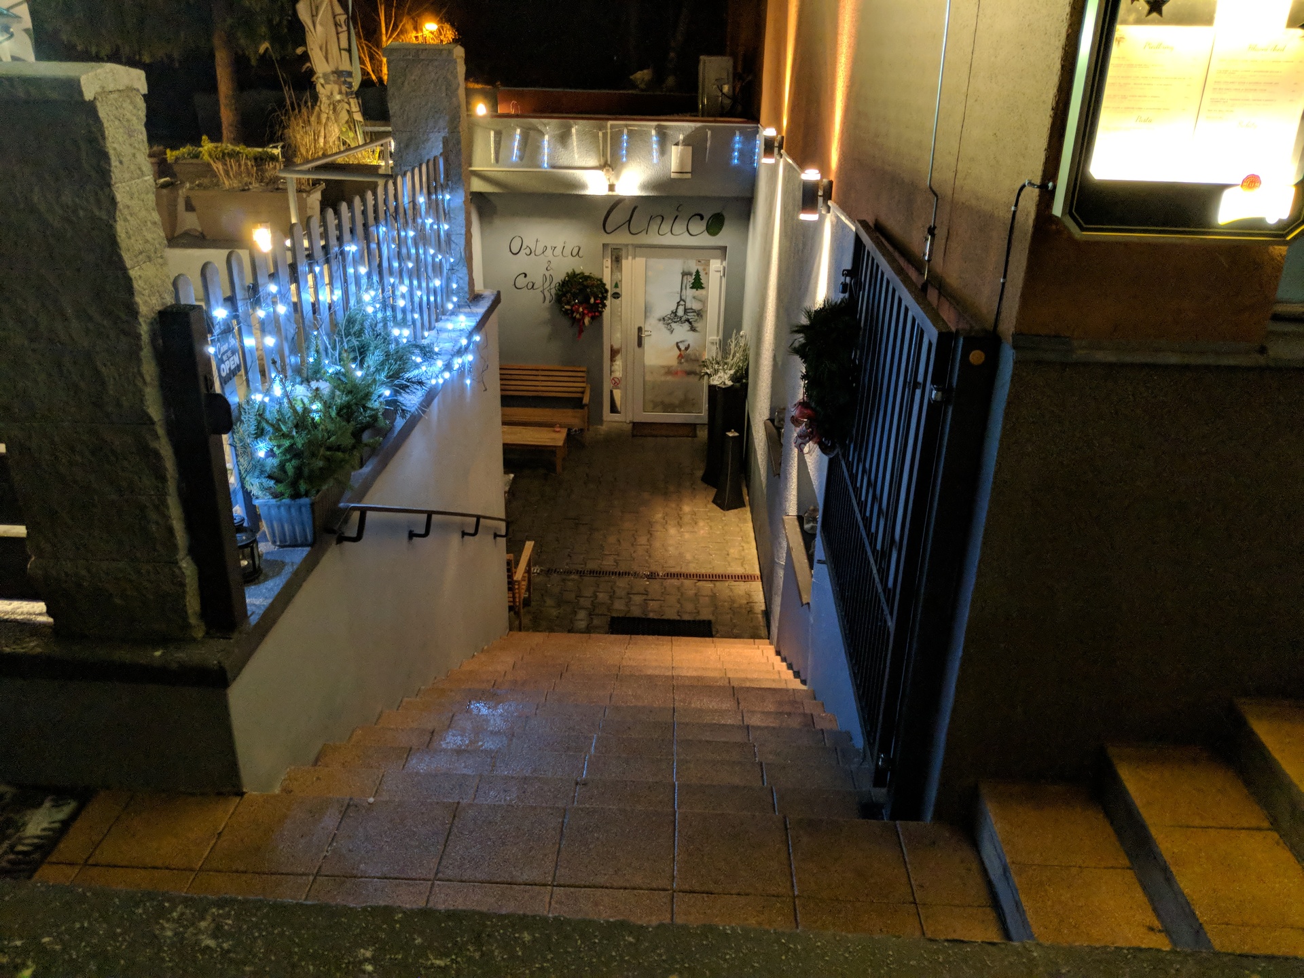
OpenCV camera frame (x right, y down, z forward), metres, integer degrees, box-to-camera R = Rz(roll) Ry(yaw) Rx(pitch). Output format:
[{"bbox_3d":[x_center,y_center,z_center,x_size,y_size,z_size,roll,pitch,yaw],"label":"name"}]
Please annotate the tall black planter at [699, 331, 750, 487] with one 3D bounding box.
[{"bbox_3d":[0.755,-0.806,10.382,0.390,1.600,0.390,-11,26,-26],"label":"tall black planter"}]

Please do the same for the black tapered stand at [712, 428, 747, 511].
[{"bbox_3d":[0.784,-0.188,10.019,0.245,0.750,0.245,-10,26,-26],"label":"black tapered stand"}]

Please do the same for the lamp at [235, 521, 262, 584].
[{"bbox_3d":[-1.242,0.166,3.080,0.110,0.200,0.110,2,23,1],"label":"lamp"}]

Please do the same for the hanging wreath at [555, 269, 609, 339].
[{"bbox_3d":[-0.787,-2.062,11.398,0.590,0.790,0.170,2,23,1],"label":"hanging wreath"}]

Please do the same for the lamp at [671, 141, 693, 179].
[{"bbox_3d":[0.302,-3.299,10.289,0.215,0.345,0.120,3,23,2],"label":"lamp"}]

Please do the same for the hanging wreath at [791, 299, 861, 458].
[{"bbox_3d":[0.654,-0.433,3.929,0.200,0.630,0.560,3,23,3],"label":"hanging wreath"}]

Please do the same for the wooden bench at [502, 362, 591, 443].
[{"bbox_3d":[-1.303,-0.896,11.382,1.220,0.860,0.660,2,23,1],"label":"wooden bench"}]

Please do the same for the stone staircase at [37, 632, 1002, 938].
[{"bbox_3d":[-0.305,1.127,5.033,2.380,2.190,4.670,2,23,1],"label":"stone staircase"}]

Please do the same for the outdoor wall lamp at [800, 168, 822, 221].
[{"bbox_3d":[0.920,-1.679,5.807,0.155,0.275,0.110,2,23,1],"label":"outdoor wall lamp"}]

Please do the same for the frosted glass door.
[{"bbox_3d":[0.258,-1.734,11.927,1.000,2.070,0.080,2,23,1],"label":"frosted glass door"}]

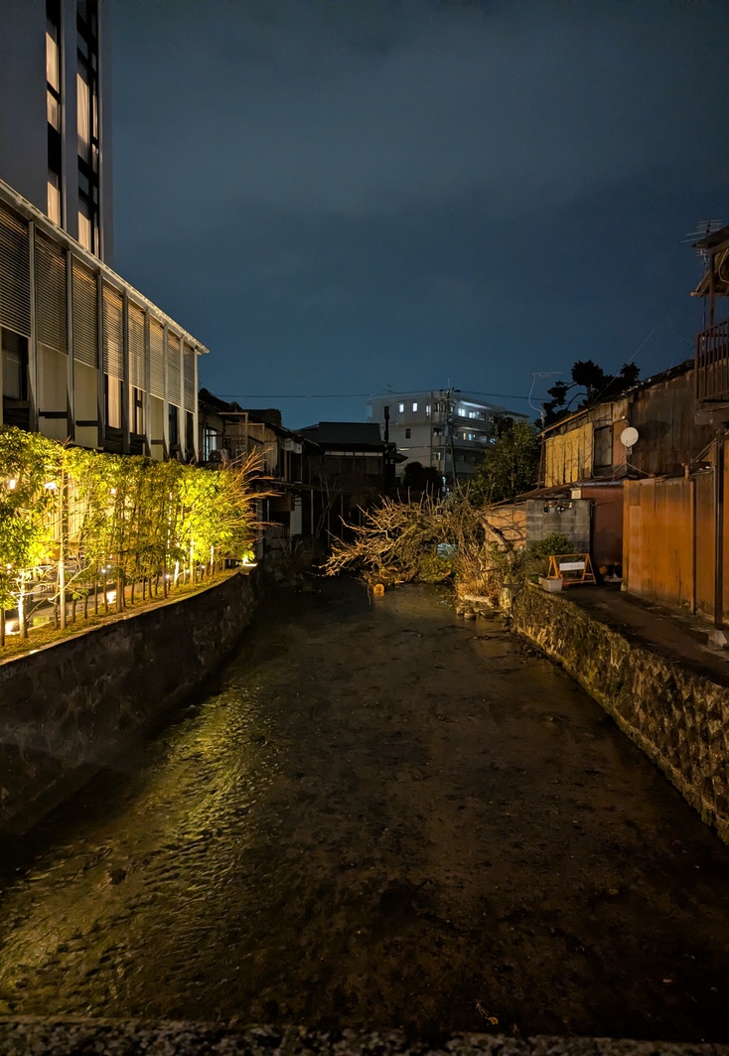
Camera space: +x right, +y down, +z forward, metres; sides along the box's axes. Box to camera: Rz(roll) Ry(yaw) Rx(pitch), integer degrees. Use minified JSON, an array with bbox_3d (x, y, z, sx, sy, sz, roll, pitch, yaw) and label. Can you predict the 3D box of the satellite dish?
[{"bbox_3d":[6.248,-2.103,17.300,0.470,0.570,0.360,1,-6,40],"label":"satellite dish"}]

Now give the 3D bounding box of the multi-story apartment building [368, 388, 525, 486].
[{"bbox_3d":[11.100,-8.800,95.500,12.400,14.200,18.500,1,2,41],"label":"multi-story apartment building"}]

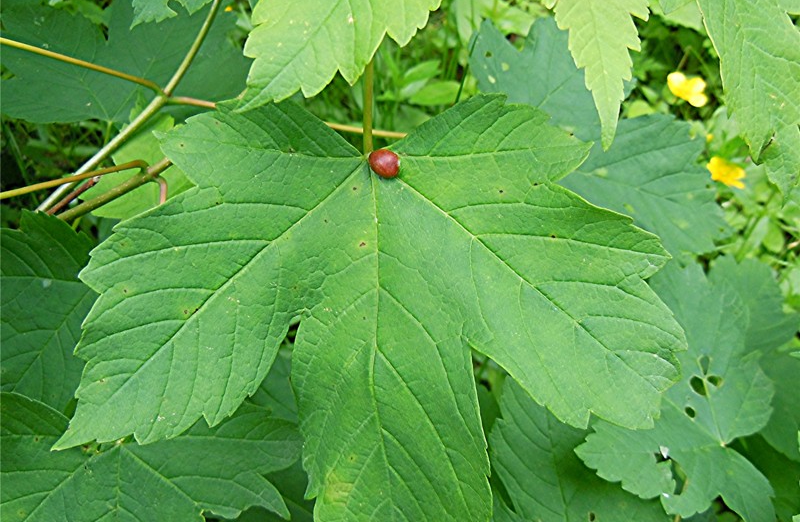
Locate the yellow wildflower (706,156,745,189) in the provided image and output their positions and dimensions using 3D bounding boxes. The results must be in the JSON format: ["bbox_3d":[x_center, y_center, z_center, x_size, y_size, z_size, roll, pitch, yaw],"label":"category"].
[{"bbox_3d":[0.195,-0.053,0.415,0.024,0.011,0.023,27,43,0],"label":"yellow wildflower"}]

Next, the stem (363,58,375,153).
[{"bbox_3d":[-0.011,-0.058,0.255,0.004,0.004,0.039,-1,68,0],"label":"stem"}]

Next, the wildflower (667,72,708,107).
[{"bbox_3d":[0.176,-0.105,0.425,0.025,0.012,0.024,29,45,0],"label":"wildflower"}]

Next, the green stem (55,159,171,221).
[{"bbox_3d":[-0.115,-0.028,0.278,0.056,0.007,0.005,-22,0,16],"label":"green stem"}]

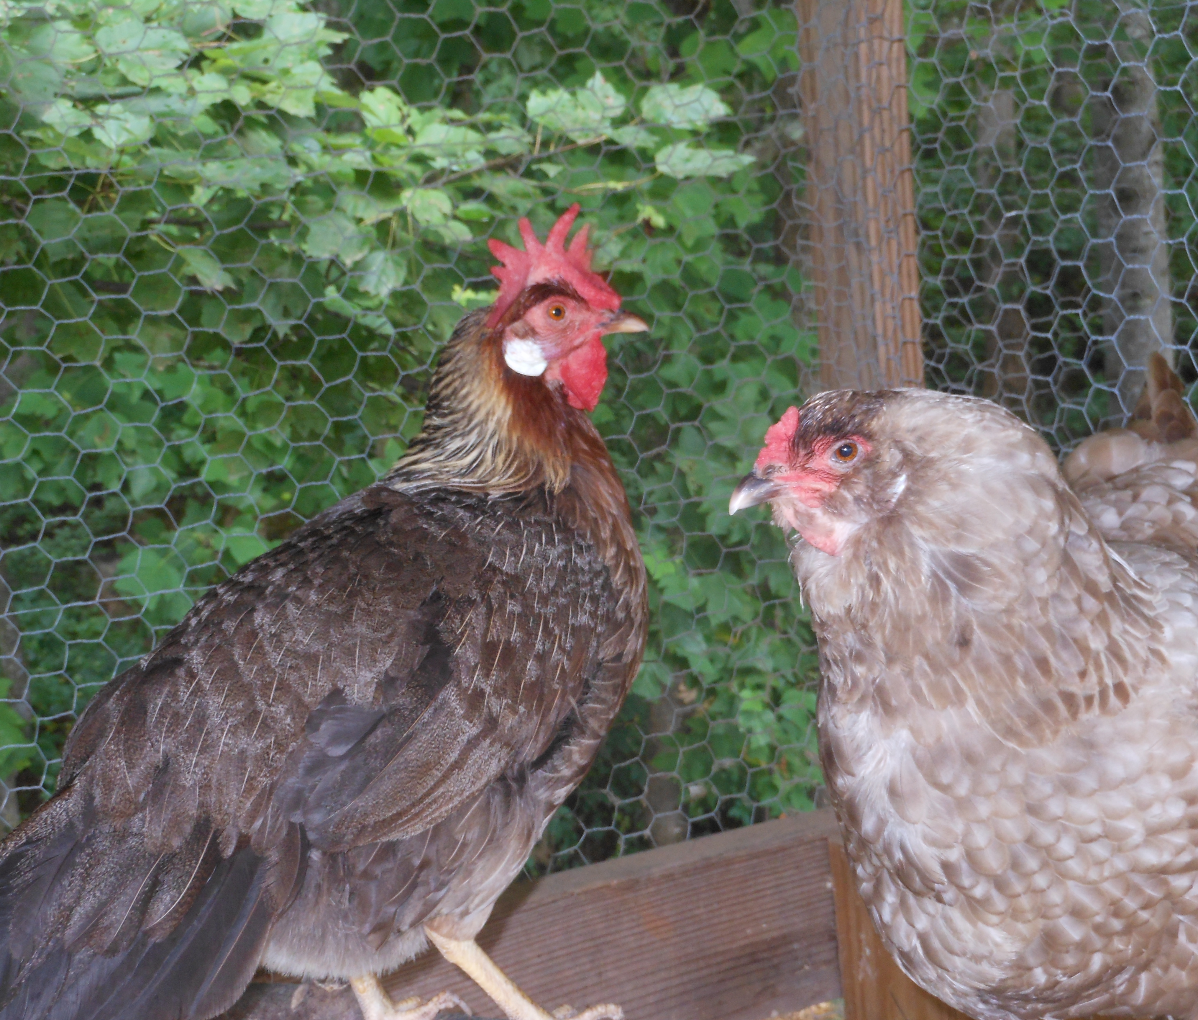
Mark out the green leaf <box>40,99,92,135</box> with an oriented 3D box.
[{"bbox_3d":[-0.428,-0.316,1.420,0.041,0.008,0.040,-5,48,0],"label":"green leaf"}]

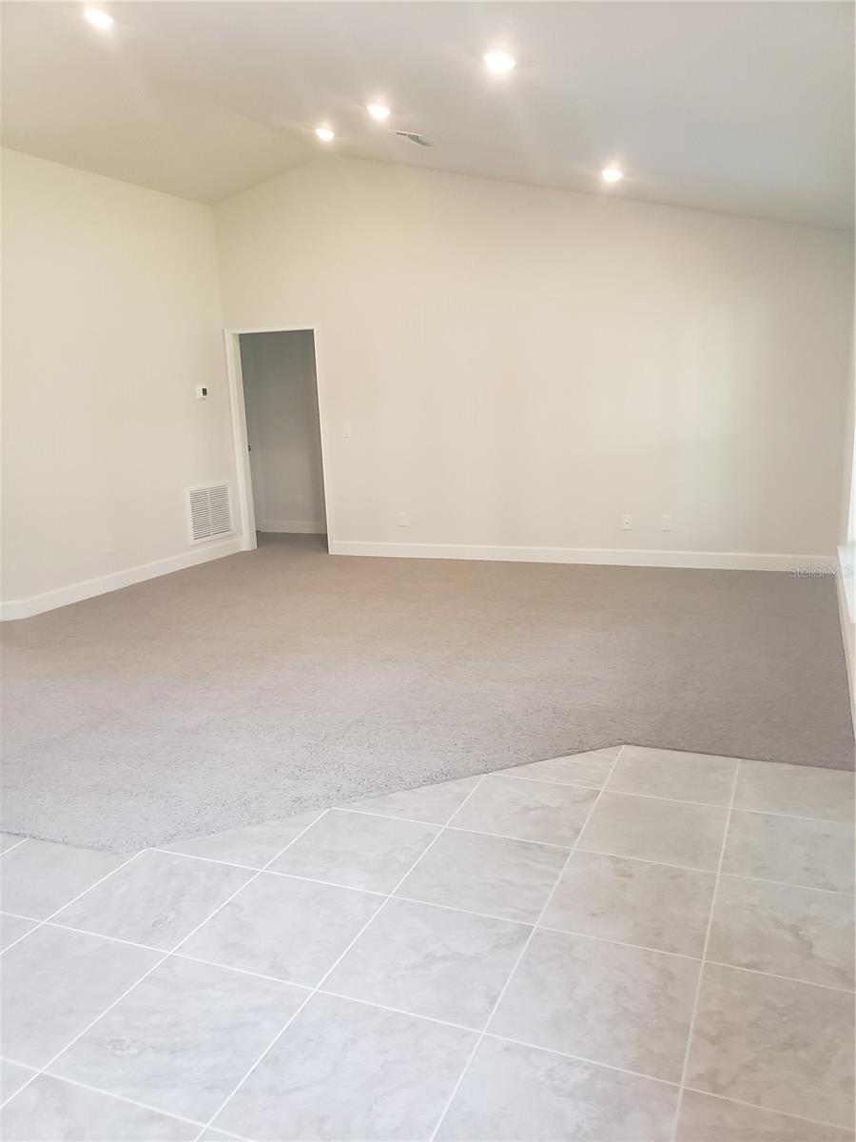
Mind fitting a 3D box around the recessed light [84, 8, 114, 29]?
[{"bbox_3d":[-1.640,-2.752,4.273,0.150,0.030,0.150,18,19,20],"label":"recessed light"}]

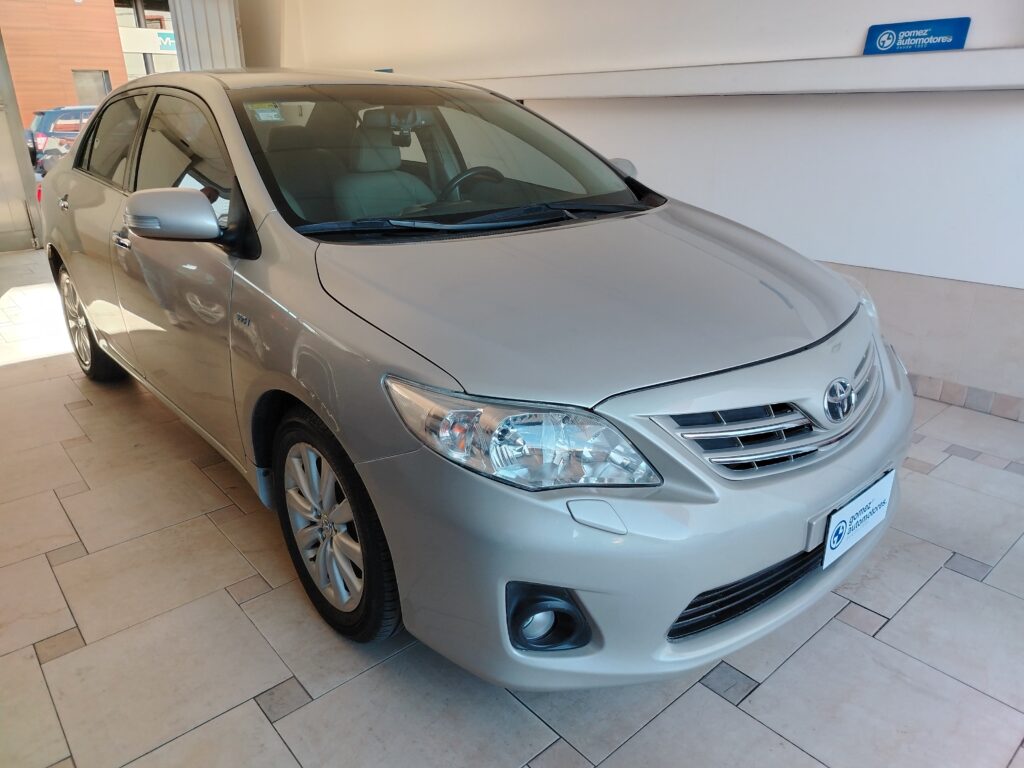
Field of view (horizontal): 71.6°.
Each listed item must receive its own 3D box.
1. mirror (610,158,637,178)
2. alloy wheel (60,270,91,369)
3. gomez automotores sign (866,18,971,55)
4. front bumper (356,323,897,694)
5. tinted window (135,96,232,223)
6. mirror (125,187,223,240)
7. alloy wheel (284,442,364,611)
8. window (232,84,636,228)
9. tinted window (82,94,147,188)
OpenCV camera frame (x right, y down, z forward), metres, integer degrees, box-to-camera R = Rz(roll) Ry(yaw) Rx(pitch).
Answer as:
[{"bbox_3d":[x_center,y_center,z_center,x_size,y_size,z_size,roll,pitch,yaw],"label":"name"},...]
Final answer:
[{"bbox_3d":[0.445,-0.888,3.004,0.240,0.155,0.130,-18,27,-38],"label":"mirror"},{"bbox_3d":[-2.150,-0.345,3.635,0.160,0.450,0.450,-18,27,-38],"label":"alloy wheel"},{"bbox_3d":[1.683,-1.443,2.968,0.015,0.130,0.405,-10,22,-41],"label":"gomez automotores sign"},{"bbox_3d":[0.560,0.165,1.827,1.760,0.580,0.680,-18,27,-38],"label":"front bumper"},{"bbox_3d":[-1.008,-0.728,2.203,0.060,0.376,0.980,12,7,-45],"label":"tinted window"},{"bbox_3d":[-0.902,-0.449,1.894,0.240,0.155,0.130,-18,27,-38],"label":"mirror"},{"bbox_3d":[-0.420,0.337,1.817,0.160,0.445,0.445,-18,27,-38],"label":"alloy wheel"},{"bbox_3d":[-0.211,-0.794,2.378,1.400,0.108,0.957,-18,54,-38],"label":"window"},{"bbox_3d":[-1.637,-0.994,2.884,0.060,0.356,0.810,13,6,-45],"label":"tinted window"}]

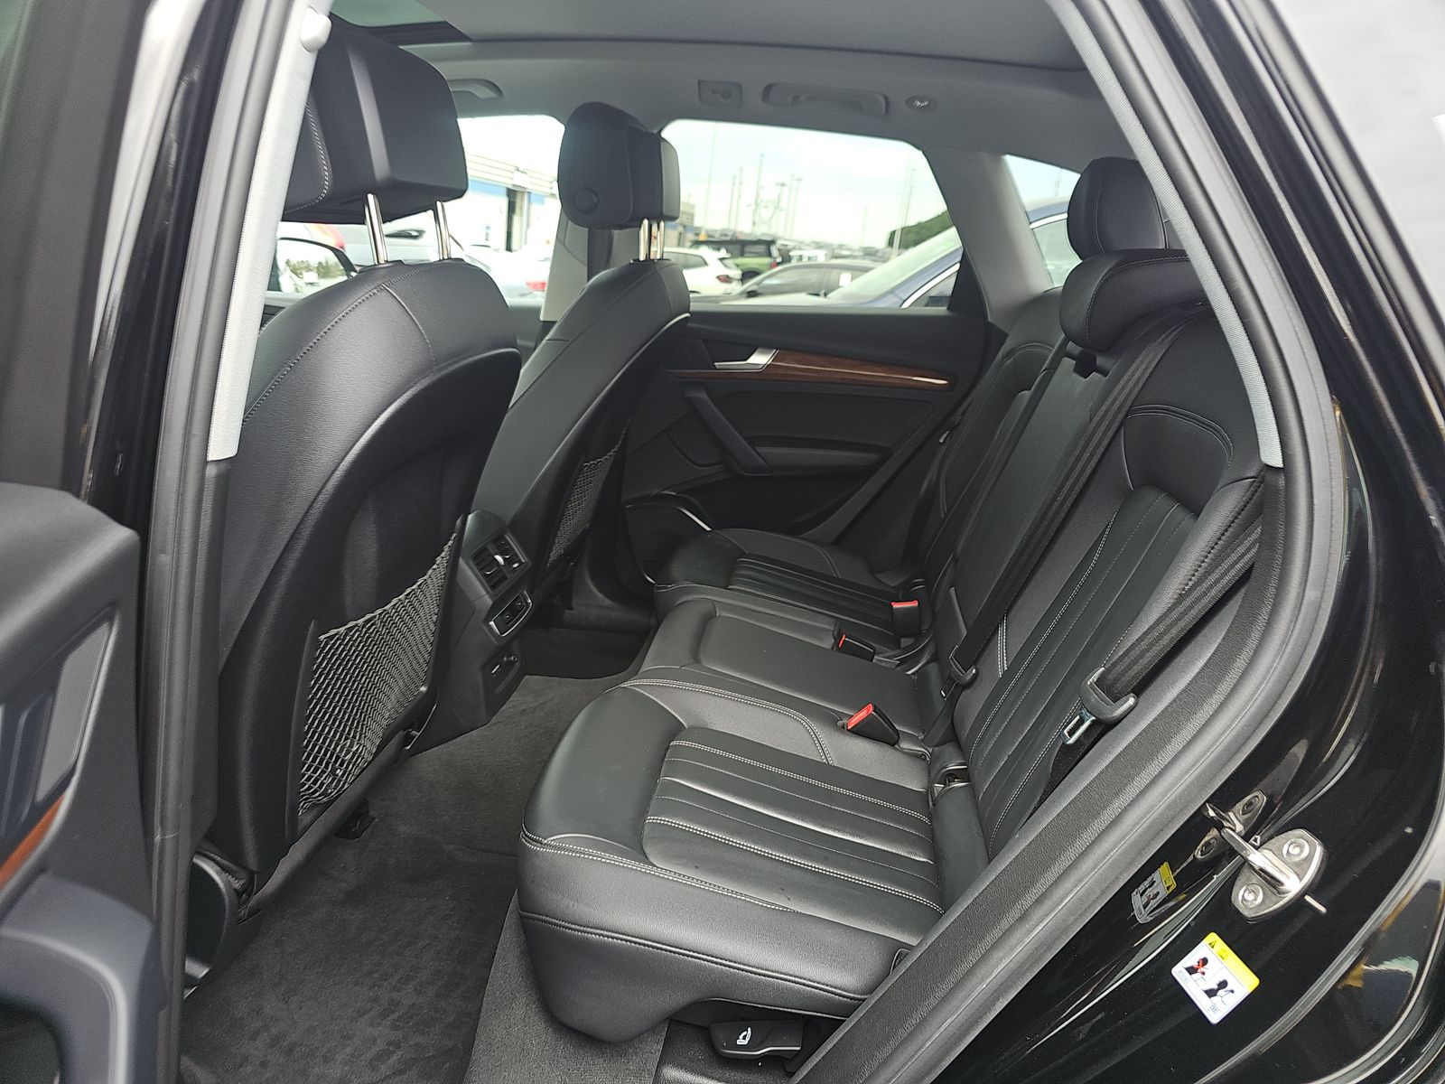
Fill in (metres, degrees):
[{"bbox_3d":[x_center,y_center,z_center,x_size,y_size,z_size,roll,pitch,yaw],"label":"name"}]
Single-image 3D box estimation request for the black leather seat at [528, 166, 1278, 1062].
[{"bbox_3d":[0.255,-0.079,1.418,0.840,1.000,1.250,5,18,6],"label":"black leather seat"}]

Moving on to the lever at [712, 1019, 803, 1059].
[{"bbox_3d":[0.038,0.538,1.038,0.100,0.035,0.032,5,18,6],"label":"lever"}]

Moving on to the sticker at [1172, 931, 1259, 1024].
[{"bbox_3d":[0.342,0.302,0.665,0.002,0.043,0.051,37,9,-19],"label":"sticker"}]

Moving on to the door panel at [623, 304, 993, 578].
[{"bbox_3d":[0.181,-0.214,2.166,0.820,0.620,0.140,5,18,6],"label":"door panel"}]

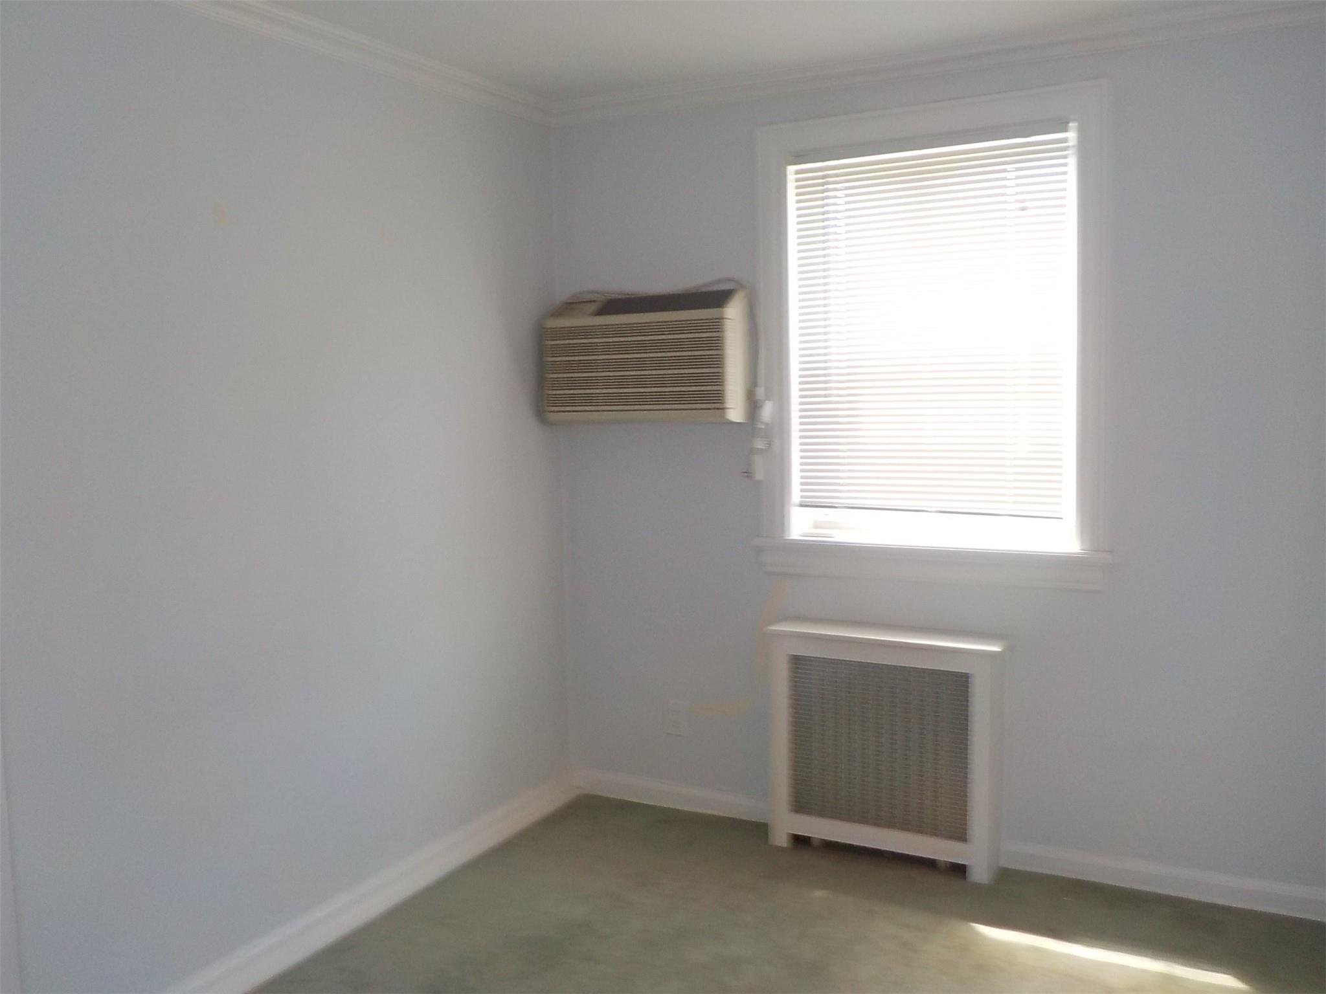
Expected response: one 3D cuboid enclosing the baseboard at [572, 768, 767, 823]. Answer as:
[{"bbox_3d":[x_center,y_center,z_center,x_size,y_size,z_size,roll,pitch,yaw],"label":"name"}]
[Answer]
[{"bbox_3d":[0.030,1.007,3.880,0.752,0.086,0.015,2,7,28],"label":"baseboard"}]

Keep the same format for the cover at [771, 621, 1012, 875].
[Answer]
[{"bbox_3d":[0.664,0.738,3.409,0.690,0.685,0.168,2,7,28],"label":"cover"}]

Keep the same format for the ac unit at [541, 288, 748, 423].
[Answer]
[{"bbox_3d":[-0.065,-0.438,3.670,0.670,0.407,0.175,2,7,28],"label":"ac unit"}]

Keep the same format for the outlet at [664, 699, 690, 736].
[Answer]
[{"bbox_3d":[0.047,0.738,3.840,0.073,0.117,0.009,2,7,28],"label":"outlet"}]

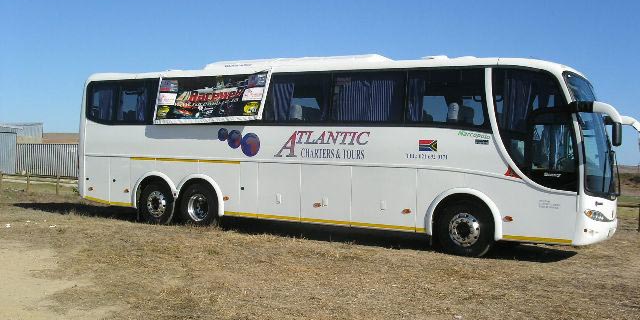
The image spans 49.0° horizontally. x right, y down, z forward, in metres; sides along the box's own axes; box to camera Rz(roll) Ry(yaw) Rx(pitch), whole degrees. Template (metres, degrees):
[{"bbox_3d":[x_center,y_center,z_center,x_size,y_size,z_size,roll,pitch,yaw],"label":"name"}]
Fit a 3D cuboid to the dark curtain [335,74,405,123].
[{"bbox_3d":[0.936,-1.188,13.912,1.420,0.940,0.100,2,3,31],"label":"dark curtain"}]

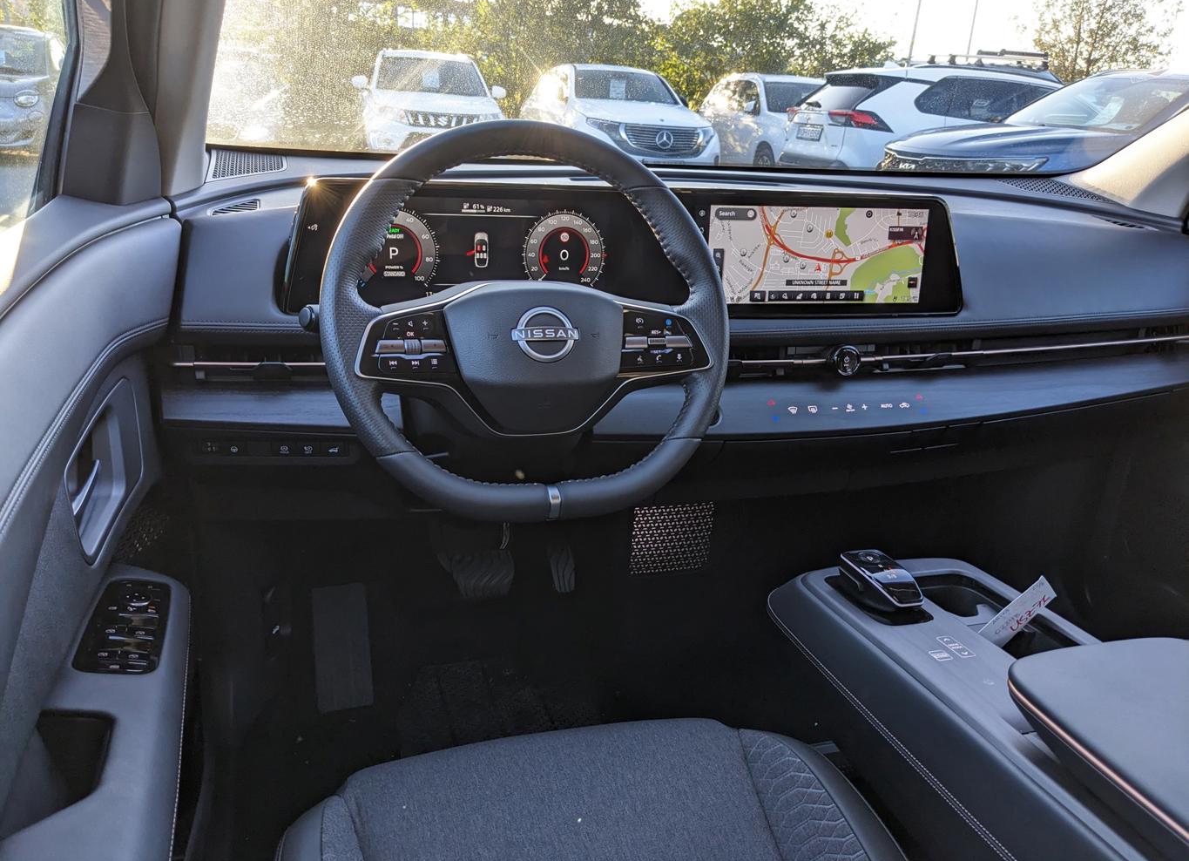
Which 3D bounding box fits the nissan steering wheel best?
[{"bbox_3d":[-0.058,-0.098,0.845,0.372,0.359,0.090,-4,-4,-18],"label":"nissan steering wheel"}]

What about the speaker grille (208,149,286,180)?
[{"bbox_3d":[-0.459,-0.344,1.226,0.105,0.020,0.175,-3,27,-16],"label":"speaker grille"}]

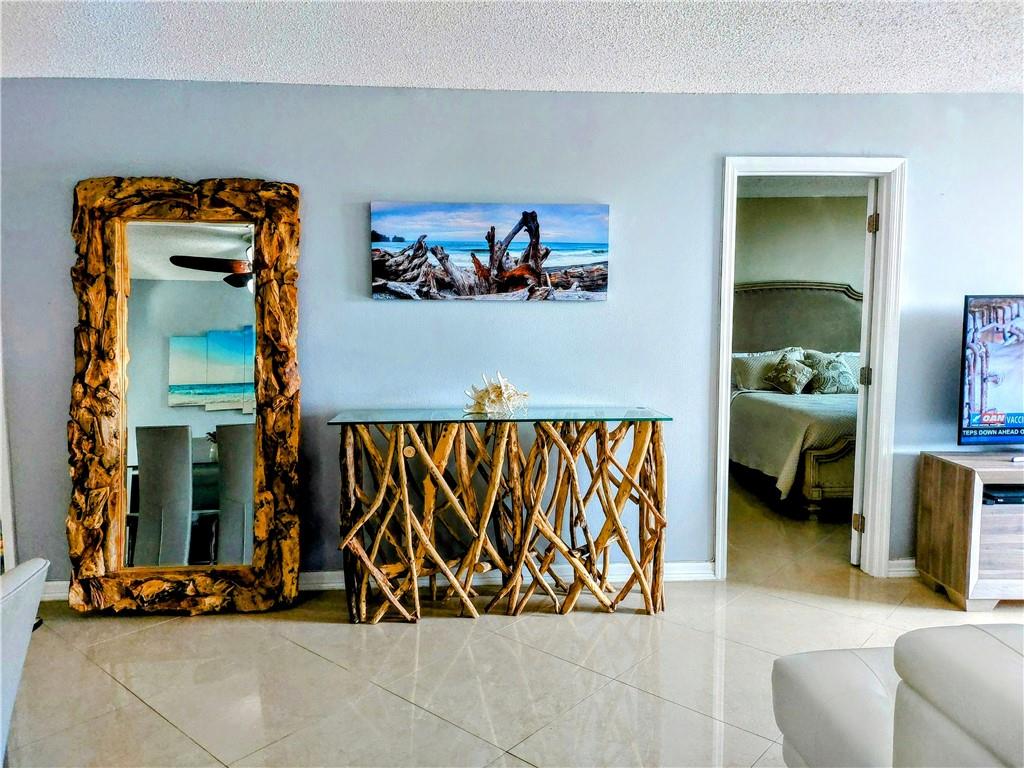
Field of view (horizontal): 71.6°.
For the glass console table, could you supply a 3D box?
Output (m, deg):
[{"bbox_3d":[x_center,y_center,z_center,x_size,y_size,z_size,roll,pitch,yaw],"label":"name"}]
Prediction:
[{"bbox_3d":[-0.051,0.588,3.299,1.482,0.907,0.397,-1,5,-4],"label":"glass console table"}]

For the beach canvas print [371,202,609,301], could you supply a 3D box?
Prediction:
[{"bbox_3d":[-0.098,-0.626,3.389,1.119,0.455,0.035,-1,5,-4],"label":"beach canvas print"}]

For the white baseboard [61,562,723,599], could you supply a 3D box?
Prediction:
[{"bbox_3d":[-0.654,0.978,3.515,3.421,0.095,0.016,-1,5,-4],"label":"white baseboard"}]

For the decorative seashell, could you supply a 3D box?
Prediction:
[{"bbox_3d":[-0.072,0.037,3.301,0.298,0.191,0.190,-1,5,-4],"label":"decorative seashell"}]

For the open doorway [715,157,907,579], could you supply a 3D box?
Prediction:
[{"bbox_3d":[1.490,-0.057,3.630,0.905,2.112,0.150,-1,5,-4],"label":"open doorway"}]

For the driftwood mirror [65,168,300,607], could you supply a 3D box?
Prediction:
[{"bbox_3d":[-1.487,0.062,3.271,1.008,1.980,0.100,1,3,-4],"label":"driftwood mirror"}]

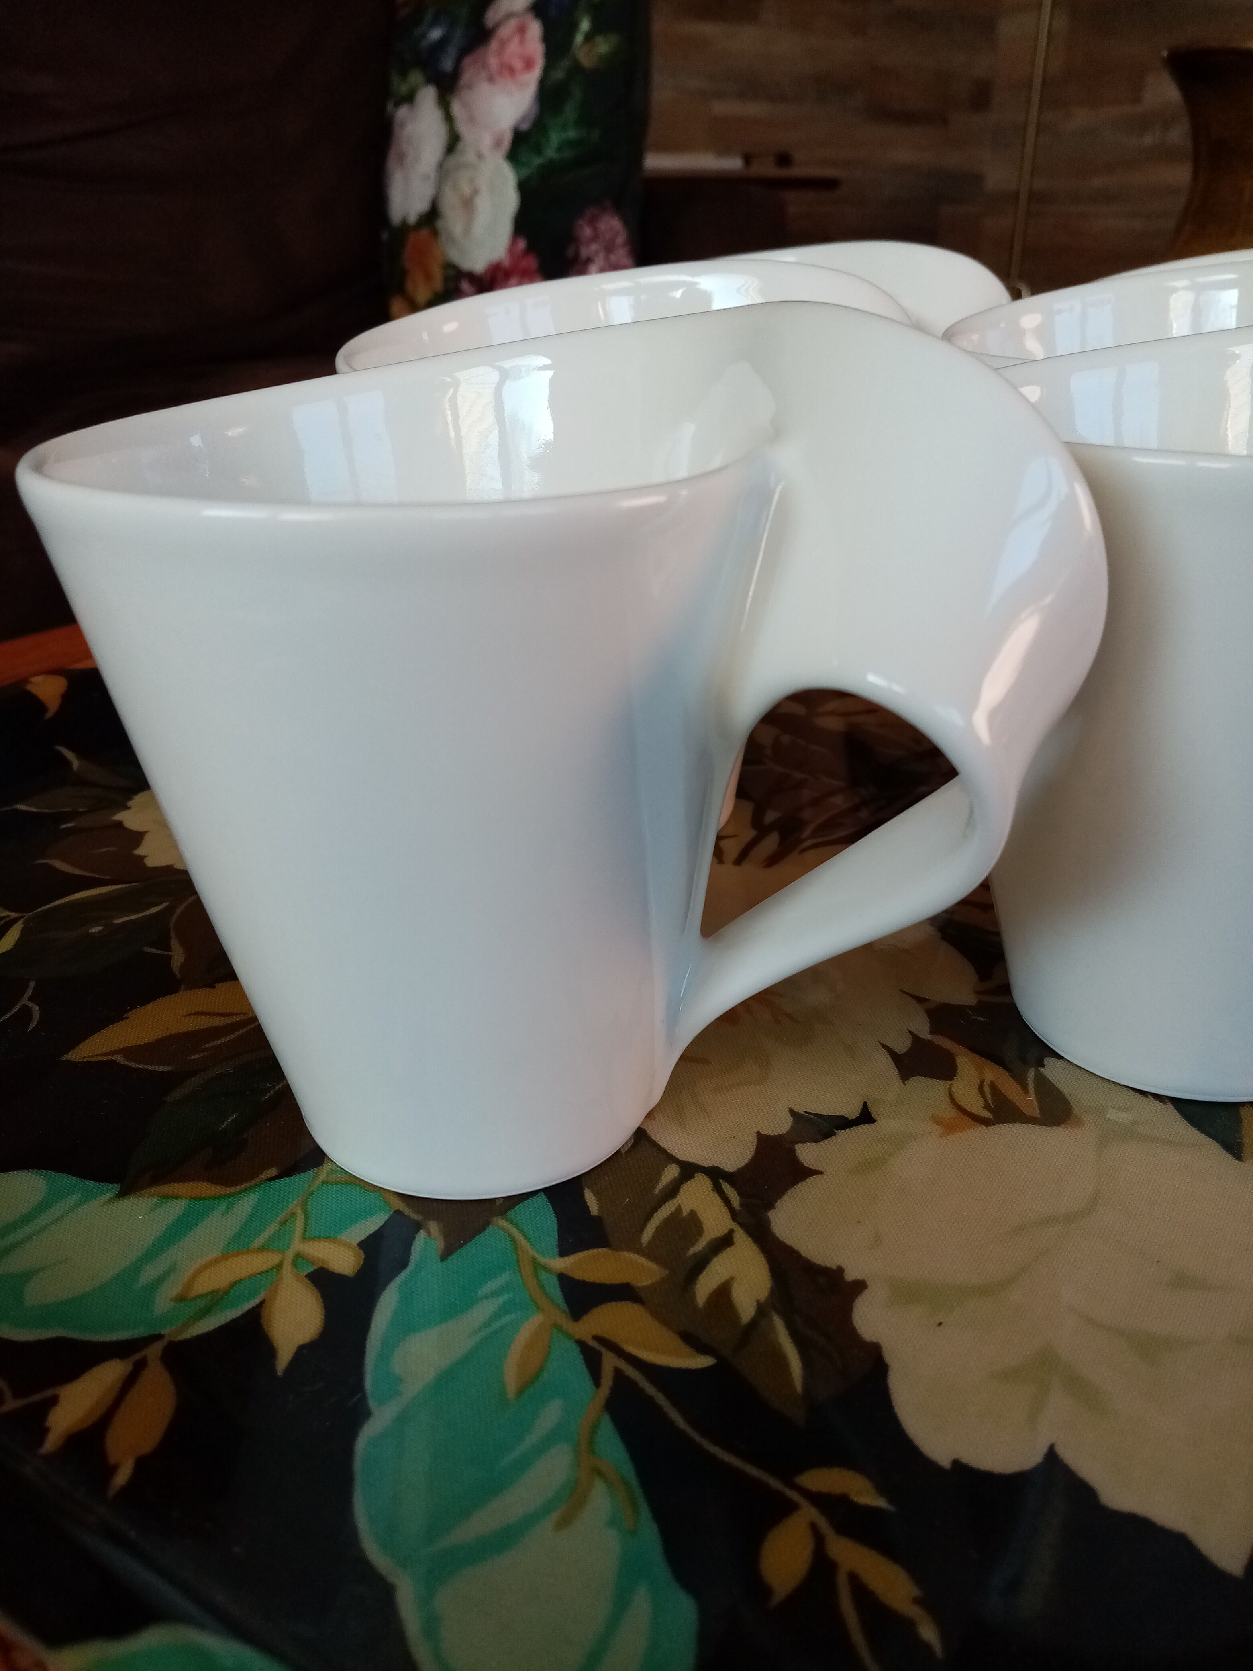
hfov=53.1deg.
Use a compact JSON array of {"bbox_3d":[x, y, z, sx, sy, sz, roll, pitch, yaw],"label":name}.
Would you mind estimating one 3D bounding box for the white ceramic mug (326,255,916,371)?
[{"bbox_3d":[0.006,-0.066,0.276,0.132,0.112,0.097,1,27,1],"label":"white ceramic mug"}]

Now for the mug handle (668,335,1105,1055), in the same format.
[{"bbox_3d":[0.033,-0.011,0.162,0.056,0.098,0.034,5,28,8],"label":"mug handle"}]

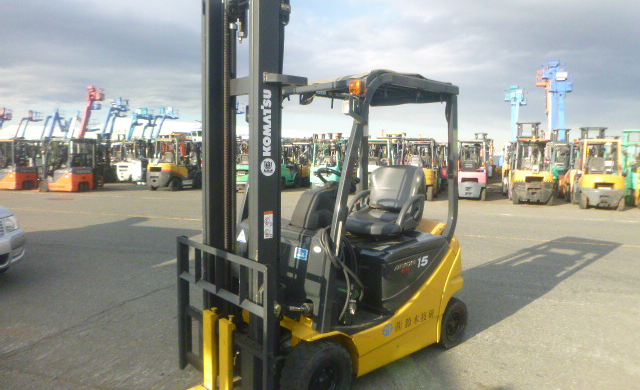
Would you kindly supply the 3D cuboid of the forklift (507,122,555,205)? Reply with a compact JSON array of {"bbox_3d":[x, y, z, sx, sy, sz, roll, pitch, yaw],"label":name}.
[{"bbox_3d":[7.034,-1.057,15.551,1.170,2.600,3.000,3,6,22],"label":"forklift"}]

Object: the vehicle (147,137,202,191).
[{"bbox_3d":[-5.655,-1.263,18.834,1.120,2.120,2.950,3,6,21],"label":"vehicle"}]

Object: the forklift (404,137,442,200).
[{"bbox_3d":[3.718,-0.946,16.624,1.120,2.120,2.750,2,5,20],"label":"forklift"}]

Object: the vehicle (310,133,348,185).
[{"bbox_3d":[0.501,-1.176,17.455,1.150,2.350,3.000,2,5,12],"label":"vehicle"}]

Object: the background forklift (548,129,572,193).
[{"bbox_3d":[10.272,-1.425,19.904,1.120,2.650,2.750,3,5,23],"label":"background forklift"}]

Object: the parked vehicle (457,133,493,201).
[{"bbox_3d":[5.558,-0.977,16.743,1.120,2.200,2.750,3,5,21],"label":"parked vehicle"}]

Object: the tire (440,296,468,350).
[{"bbox_3d":[1.028,1.042,3.764,0.408,0.408,0.145,-4,7,-42],"label":"tire"}]

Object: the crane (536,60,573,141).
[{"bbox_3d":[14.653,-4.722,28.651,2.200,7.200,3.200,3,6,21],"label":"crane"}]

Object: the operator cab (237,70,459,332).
[{"bbox_3d":[0.208,-0.043,3.522,1.500,1.650,1.000,-4,7,-42],"label":"operator cab"}]

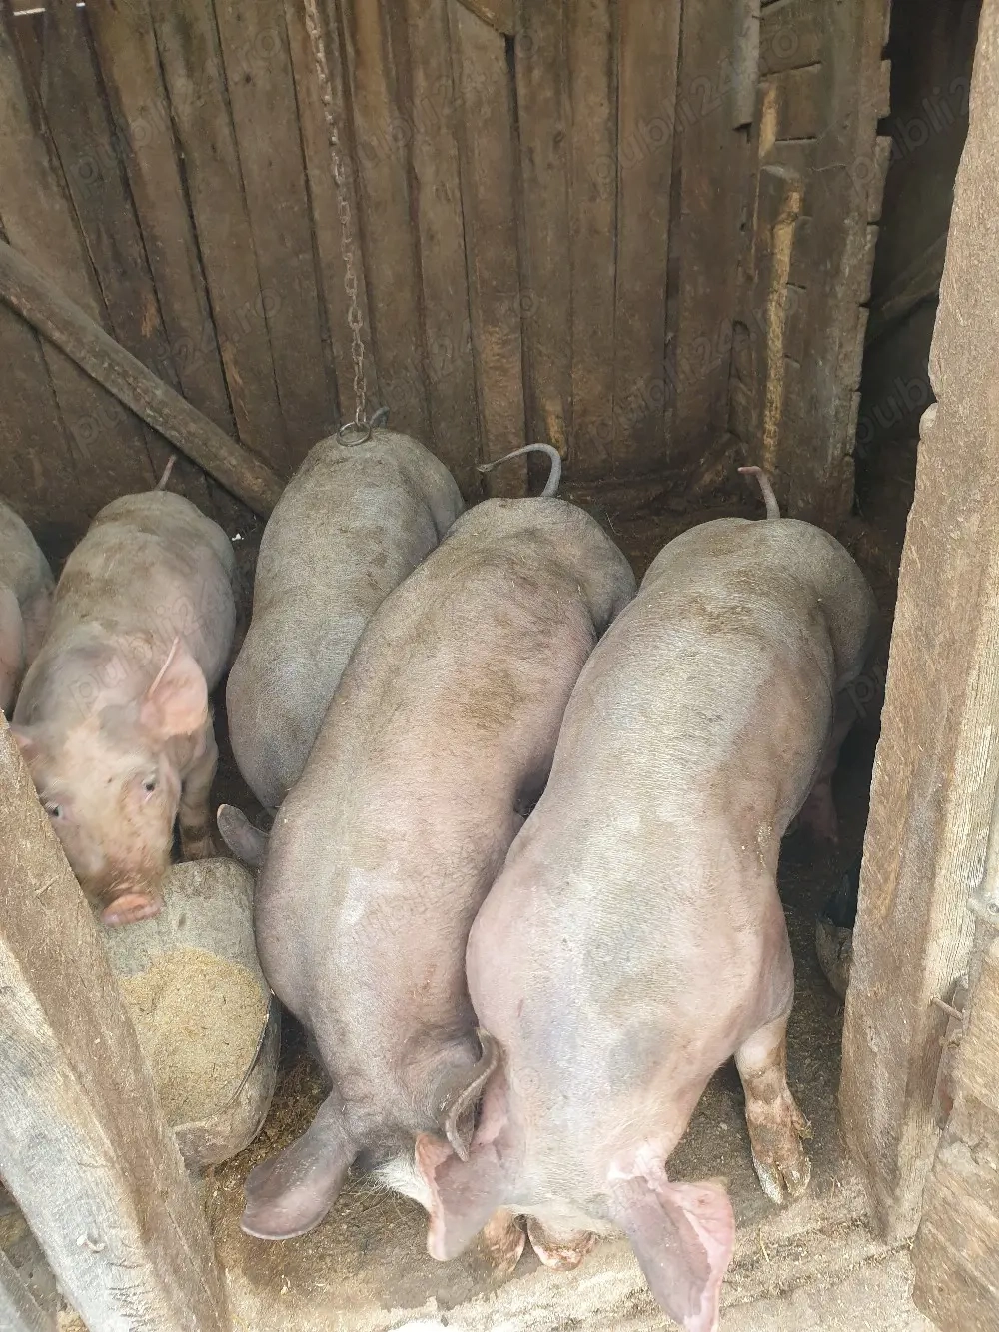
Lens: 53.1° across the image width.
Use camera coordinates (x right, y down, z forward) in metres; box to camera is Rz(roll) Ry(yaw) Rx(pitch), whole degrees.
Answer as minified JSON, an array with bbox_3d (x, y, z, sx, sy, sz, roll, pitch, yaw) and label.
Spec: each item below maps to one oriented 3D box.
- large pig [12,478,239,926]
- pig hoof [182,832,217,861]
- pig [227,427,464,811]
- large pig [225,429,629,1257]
[{"bbox_3d":[-0.612,0.069,1.850,0.370,0.580,1.020,-7,32,-6],"label":"large pig"},{"bbox_3d":[-0.559,0.349,1.860,0.067,0.063,0.080,-8,33,-7],"label":"pig hoof"},{"bbox_3d":[-0.289,0.019,1.842,0.400,0.640,1.150,-2,32,3],"label":"pig"},{"bbox_3d":[0.002,0.202,1.513,0.400,0.650,1.120,4,33,12],"label":"large pig"}]

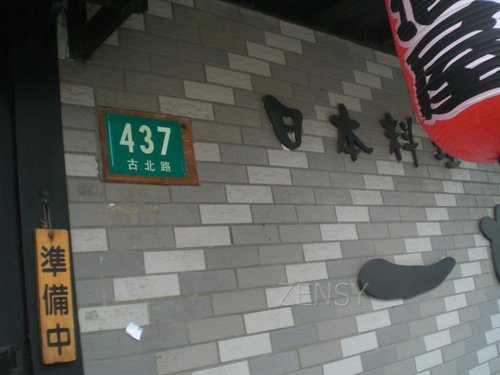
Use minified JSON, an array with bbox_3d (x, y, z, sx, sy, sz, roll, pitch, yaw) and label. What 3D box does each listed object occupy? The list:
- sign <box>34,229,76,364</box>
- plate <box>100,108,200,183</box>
[{"bbox_3d":[-0.434,0.236,1.216,0.074,0.293,0.012,3,-17,-40],"label":"sign"},{"bbox_3d":[-0.273,-0.109,1.521,0.290,0.201,0.019,3,-17,-40],"label":"plate"}]

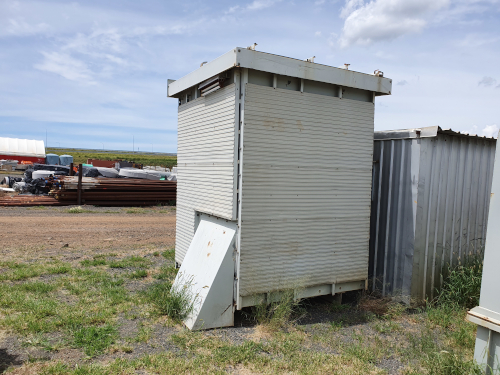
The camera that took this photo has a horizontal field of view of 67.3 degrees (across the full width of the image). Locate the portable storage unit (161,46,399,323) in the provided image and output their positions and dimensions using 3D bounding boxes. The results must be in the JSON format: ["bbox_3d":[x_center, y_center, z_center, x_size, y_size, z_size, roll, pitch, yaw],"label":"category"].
[{"bbox_3d":[0.151,-0.033,5.103,2.530,2.880,2.065,0,4,-30],"label":"portable storage unit"}]

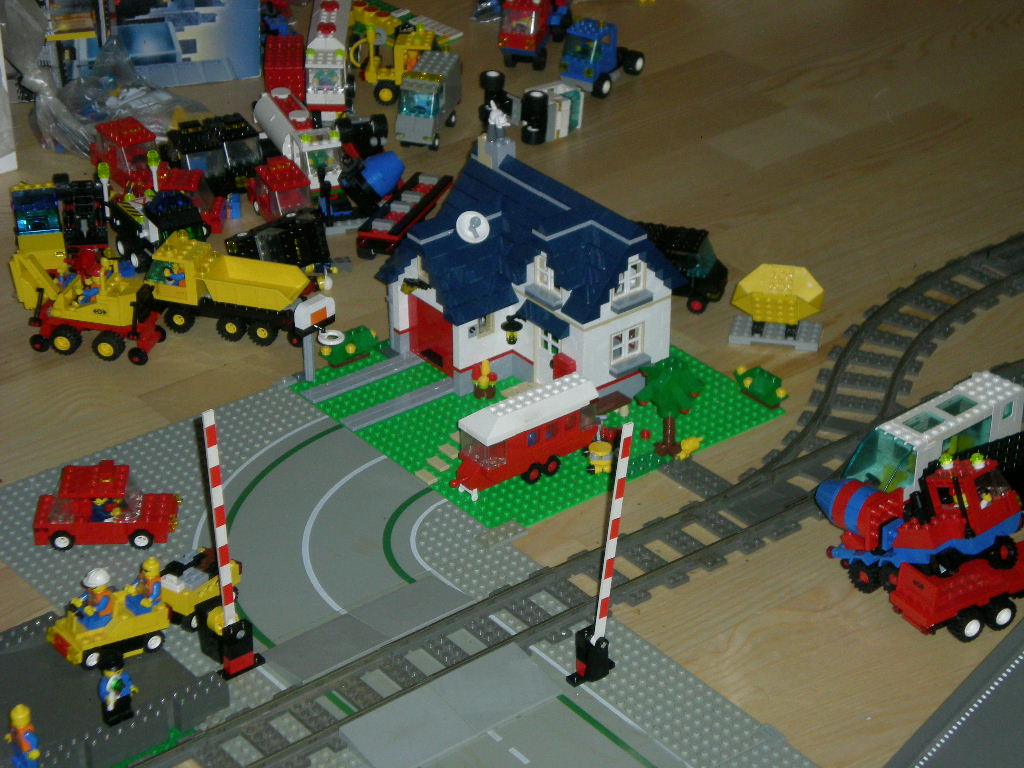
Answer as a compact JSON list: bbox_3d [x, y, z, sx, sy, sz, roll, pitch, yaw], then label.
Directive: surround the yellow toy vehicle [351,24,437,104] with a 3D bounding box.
[{"bbox_3d":[-0.102,-0.288,2.275,0.075,0.072,0.038,2,31,4],"label":"yellow toy vehicle"}]

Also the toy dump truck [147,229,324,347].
[{"bbox_3d":[-0.210,-0.072,1.915,0.116,0.067,0.039,9,32,14],"label":"toy dump truck"}]

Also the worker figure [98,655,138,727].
[{"bbox_3d":[-0.230,0.175,1.503,0.025,0.043,0.015,-23,38,-34],"label":"worker figure"}]

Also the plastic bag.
[{"bbox_3d":[-0.332,-0.255,2.226,0.132,0.058,0.105,0,30,0],"label":"plastic bag"}]

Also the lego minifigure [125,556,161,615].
[{"bbox_3d":[-0.223,0.121,1.559,0.018,0.033,0.024,-14,33,-22],"label":"lego minifigure"}]

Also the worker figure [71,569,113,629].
[{"bbox_3d":[-0.252,0.127,1.547,0.018,0.035,0.024,-14,33,-22],"label":"worker figure"}]

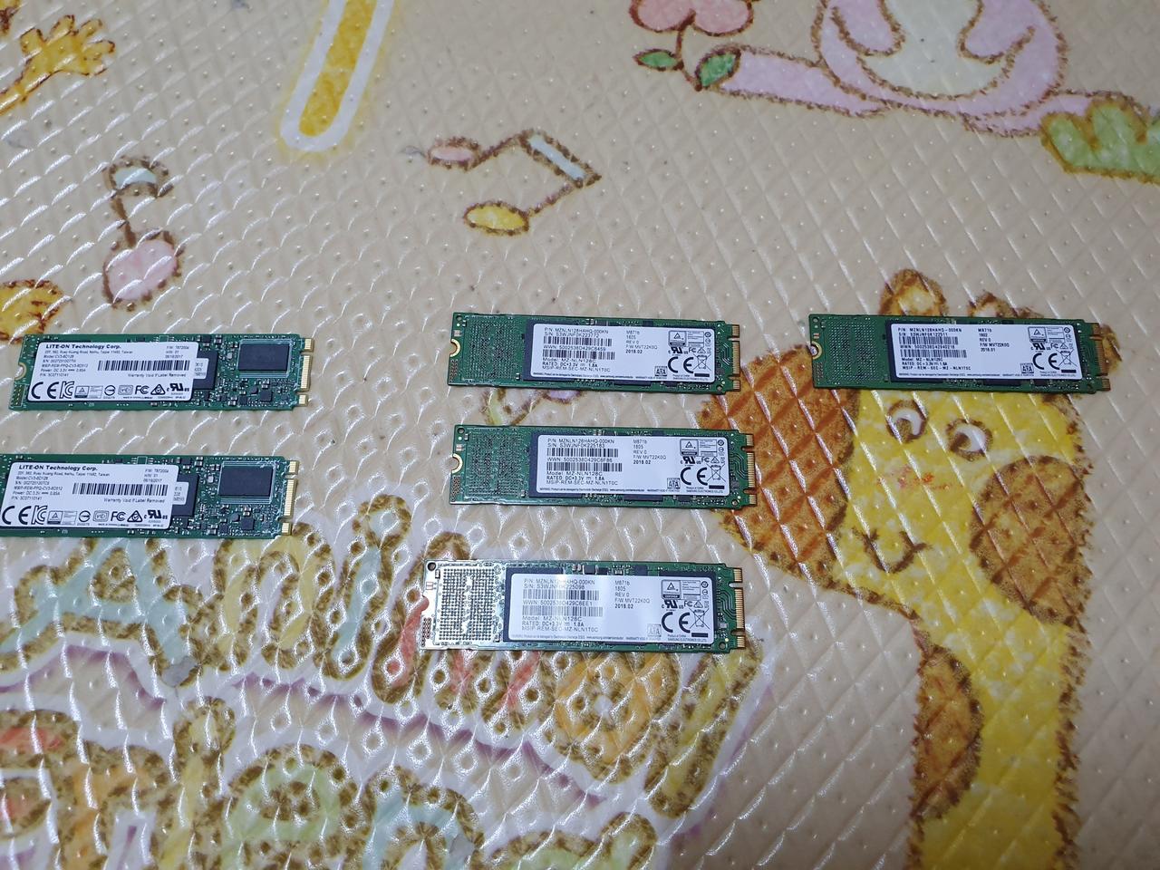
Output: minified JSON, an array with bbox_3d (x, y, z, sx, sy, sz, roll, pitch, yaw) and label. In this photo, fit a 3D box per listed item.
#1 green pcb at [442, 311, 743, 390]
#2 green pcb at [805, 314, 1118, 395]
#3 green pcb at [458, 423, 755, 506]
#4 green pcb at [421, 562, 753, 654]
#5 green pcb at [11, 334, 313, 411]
[{"bbox_3d":[0.004,-0.023,0.240,0.080,0.003,0.022,2,70,1],"label":"green pcb"},{"bbox_3d":[0.105,-0.023,0.240,0.080,0.003,0.022,1,70,0],"label":"green pcb"},{"bbox_3d":[0.006,0.008,0.229,0.080,0.003,0.022,1,70,0],"label":"green pcb"},{"bbox_3d":[0.001,0.042,0.217,0.080,0.003,0.022,1,70,0],"label":"green pcb"},{"bbox_3d":[-0.114,-0.018,0.238,0.080,0.003,0.022,0,70,0],"label":"green pcb"}]

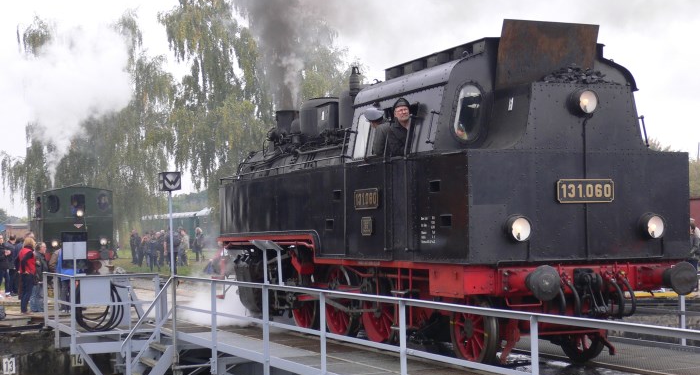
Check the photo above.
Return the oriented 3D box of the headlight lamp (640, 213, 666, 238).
[{"bbox_3d":[3.438,0.447,14.030,0.280,0.280,0.160,0,-2,-23],"label":"headlight lamp"}]

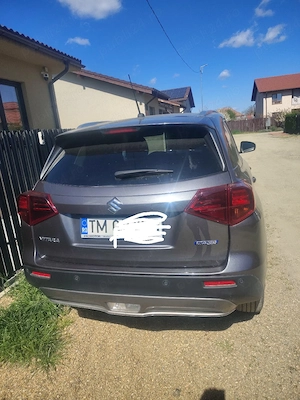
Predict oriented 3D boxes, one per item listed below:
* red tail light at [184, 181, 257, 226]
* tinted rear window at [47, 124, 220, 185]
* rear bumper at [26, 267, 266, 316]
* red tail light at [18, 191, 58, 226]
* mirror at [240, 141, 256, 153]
[{"bbox_3d":[0.411,0.024,1.601,0.390,0.250,0.230,-1,14,15],"label":"red tail light"},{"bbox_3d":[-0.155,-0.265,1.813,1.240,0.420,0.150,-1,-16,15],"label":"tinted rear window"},{"bbox_3d":[-0.122,0.551,1.860,1.690,0.350,0.410,-1,14,15],"label":"rear bumper"},{"bbox_3d":[-0.738,0.052,1.909,0.390,0.250,0.230,-1,14,15],"label":"red tail light"},{"bbox_3d":[1.290,-0.693,3.647,0.205,0.145,0.115,-1,14,15],"label":"mirror"}]

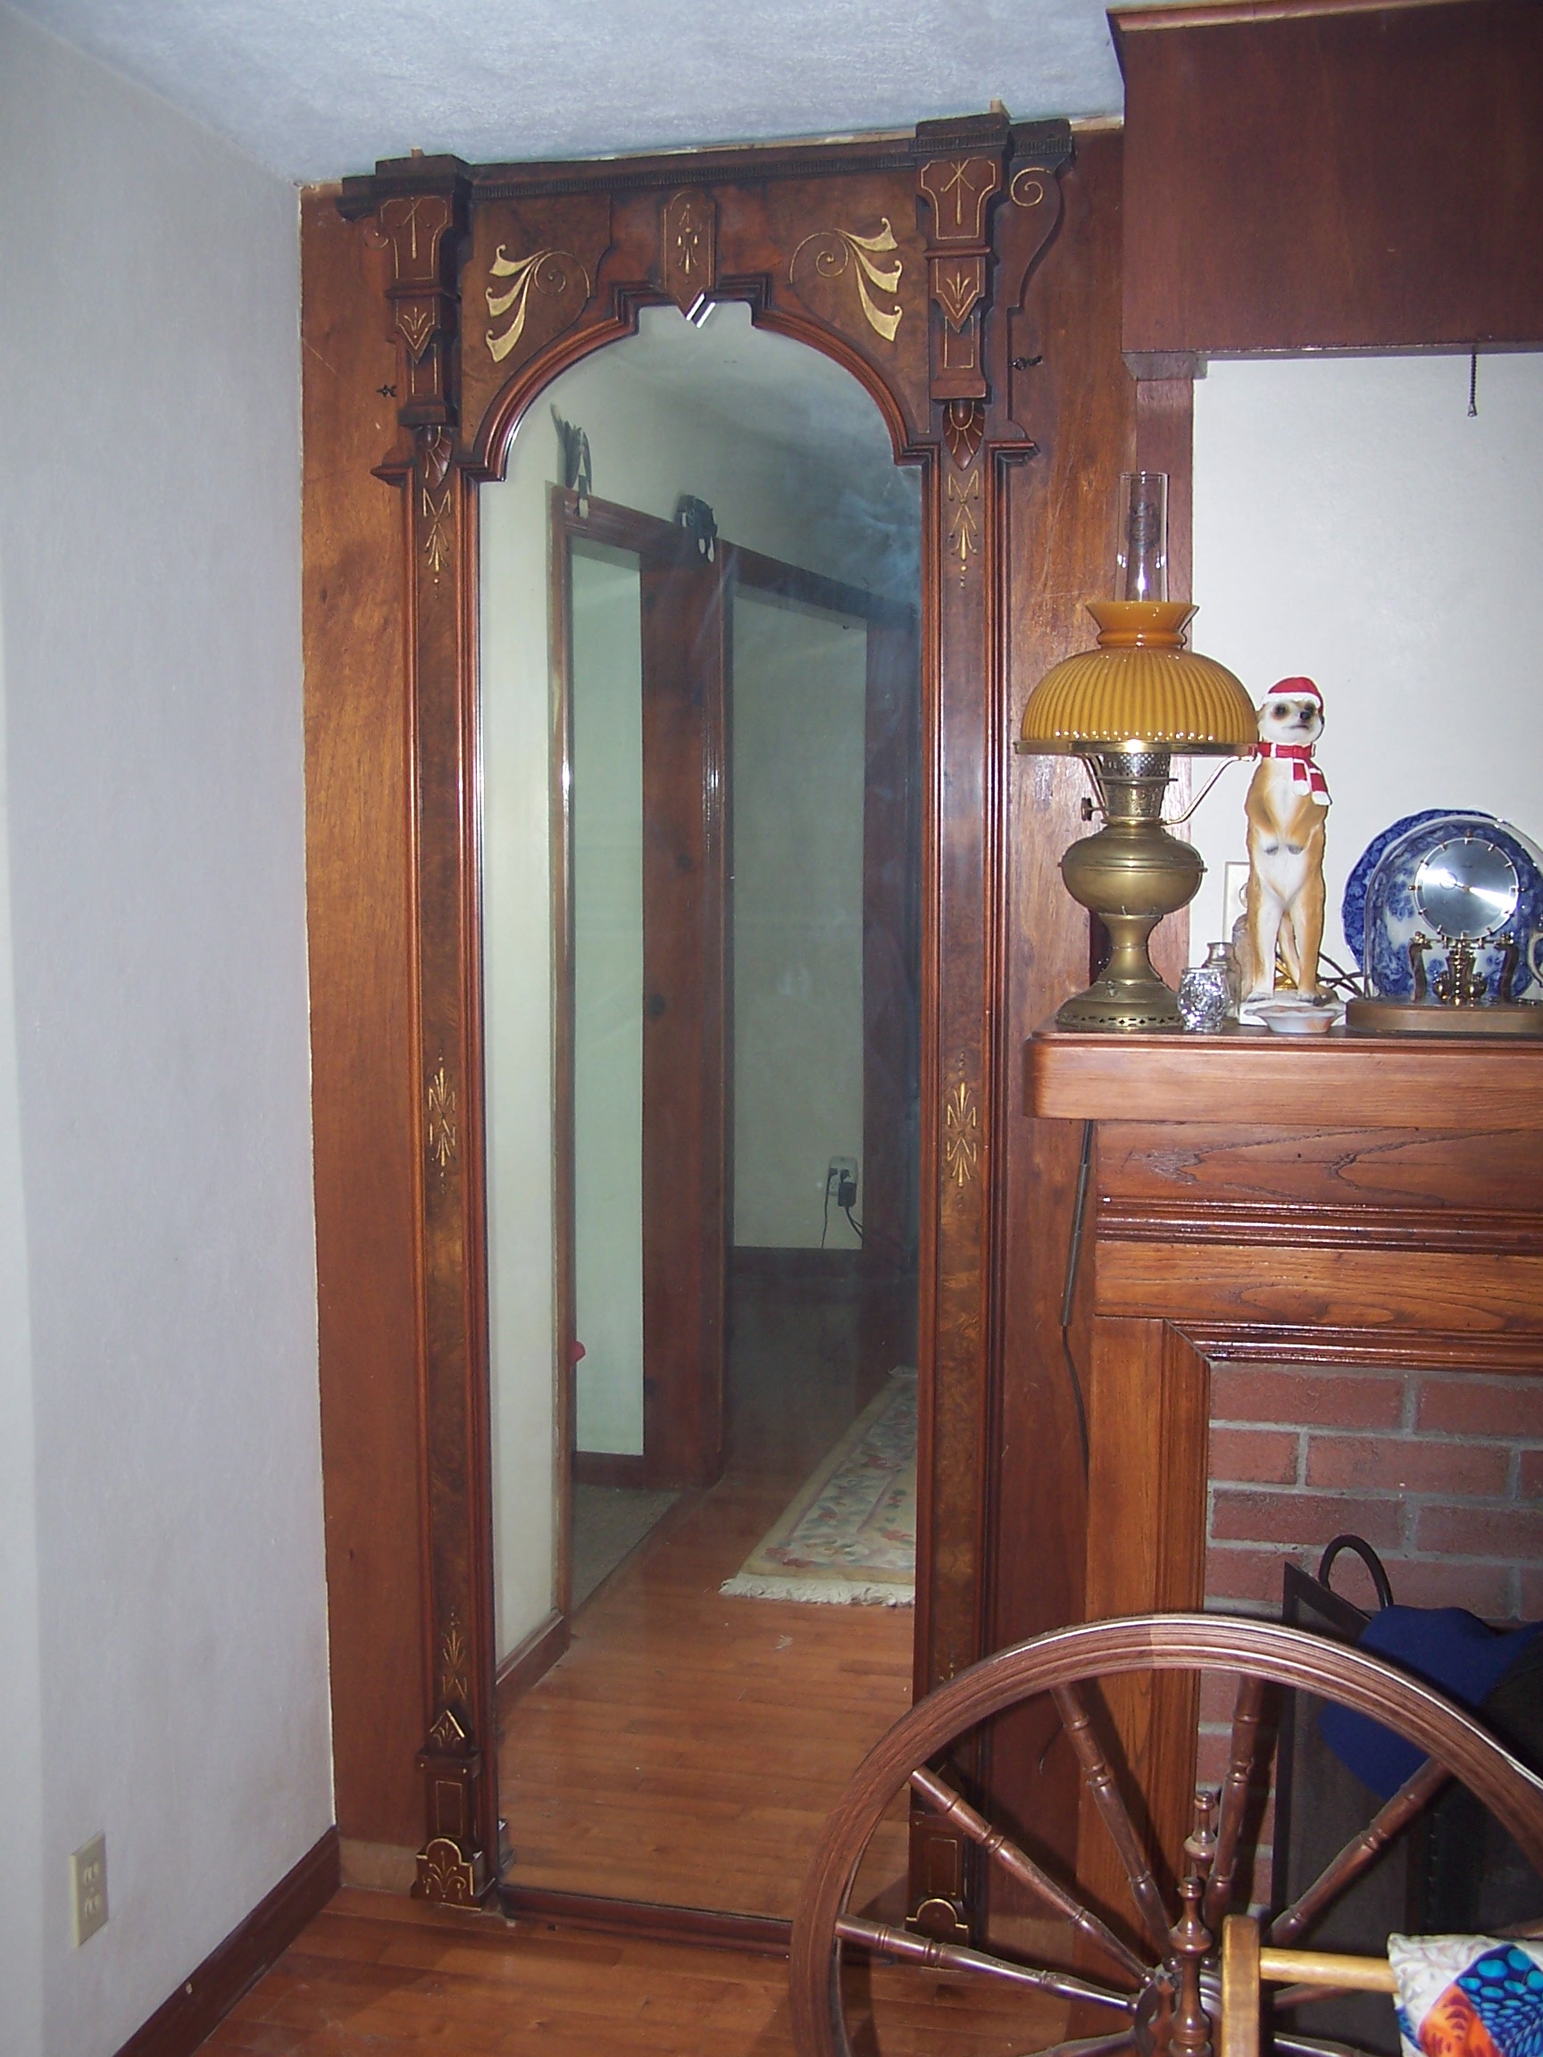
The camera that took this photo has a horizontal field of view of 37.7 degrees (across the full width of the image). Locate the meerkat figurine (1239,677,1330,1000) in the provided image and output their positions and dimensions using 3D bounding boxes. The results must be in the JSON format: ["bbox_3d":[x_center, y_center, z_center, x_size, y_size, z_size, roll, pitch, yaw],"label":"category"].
[{"bbox_3d":[0.557,-0.199,2.452,0.102,0.360,0.110,1,7,6],"label":"meerkat figurine"}]

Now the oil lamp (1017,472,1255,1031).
[{"bbox_3d":[0.389,-0.296,2.420,0.255,0.586,0.255,2,7,14],"label":"oil lamp"}]

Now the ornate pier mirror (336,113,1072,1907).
[{"bbox_3d":[-0.111,0.085,3.004,0.975,2.395,0.140,2,7,14],"label":"ornate pier mirror"}]

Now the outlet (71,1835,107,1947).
[{"bbox_3d":[-0.798,1.015,2.663,0.008,0.115,0.070,2,7,14],"label":"outlet"}]

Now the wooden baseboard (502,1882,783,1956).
[{"bbox_3d":[-0.111,1.258,3.173,0.580,0.042,0.032,2,7,14],"label":"wooden baseboard"}]

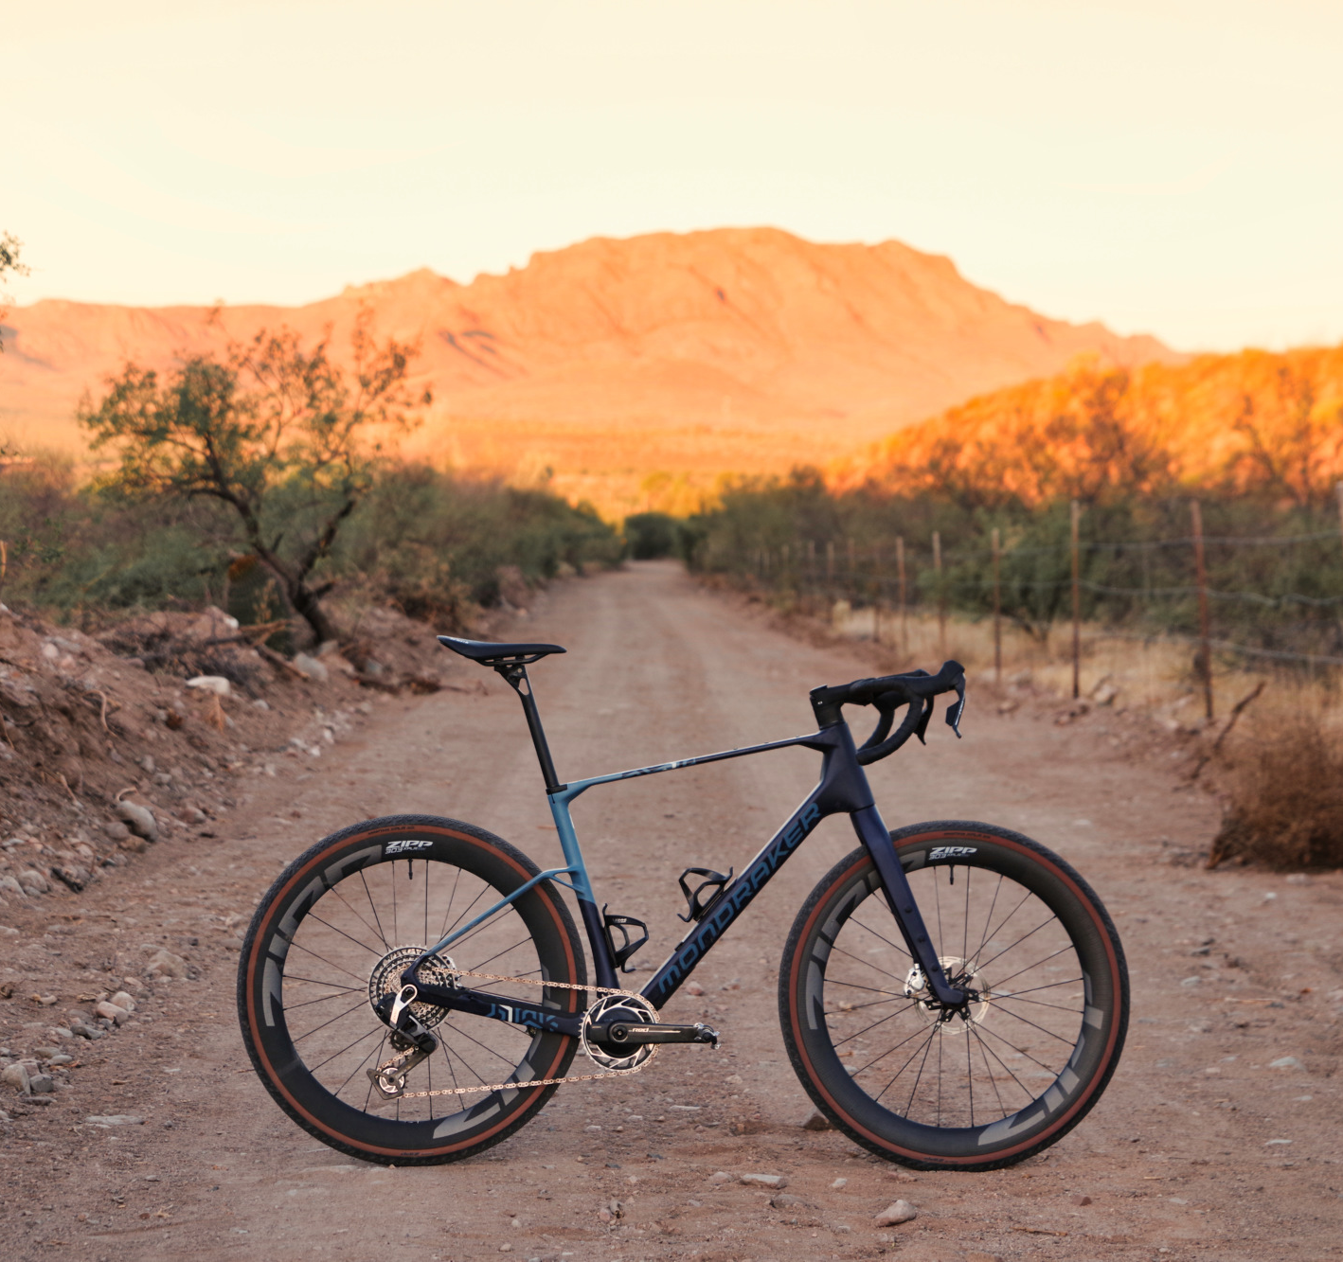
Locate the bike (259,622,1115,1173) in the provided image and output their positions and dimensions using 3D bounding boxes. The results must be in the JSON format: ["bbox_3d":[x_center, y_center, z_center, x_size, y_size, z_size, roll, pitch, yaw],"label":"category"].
[{"bbox_3d":[0.026,0.554,7.470,1.810,1.078,0.470,0,1,-1],"label":"bike"}]

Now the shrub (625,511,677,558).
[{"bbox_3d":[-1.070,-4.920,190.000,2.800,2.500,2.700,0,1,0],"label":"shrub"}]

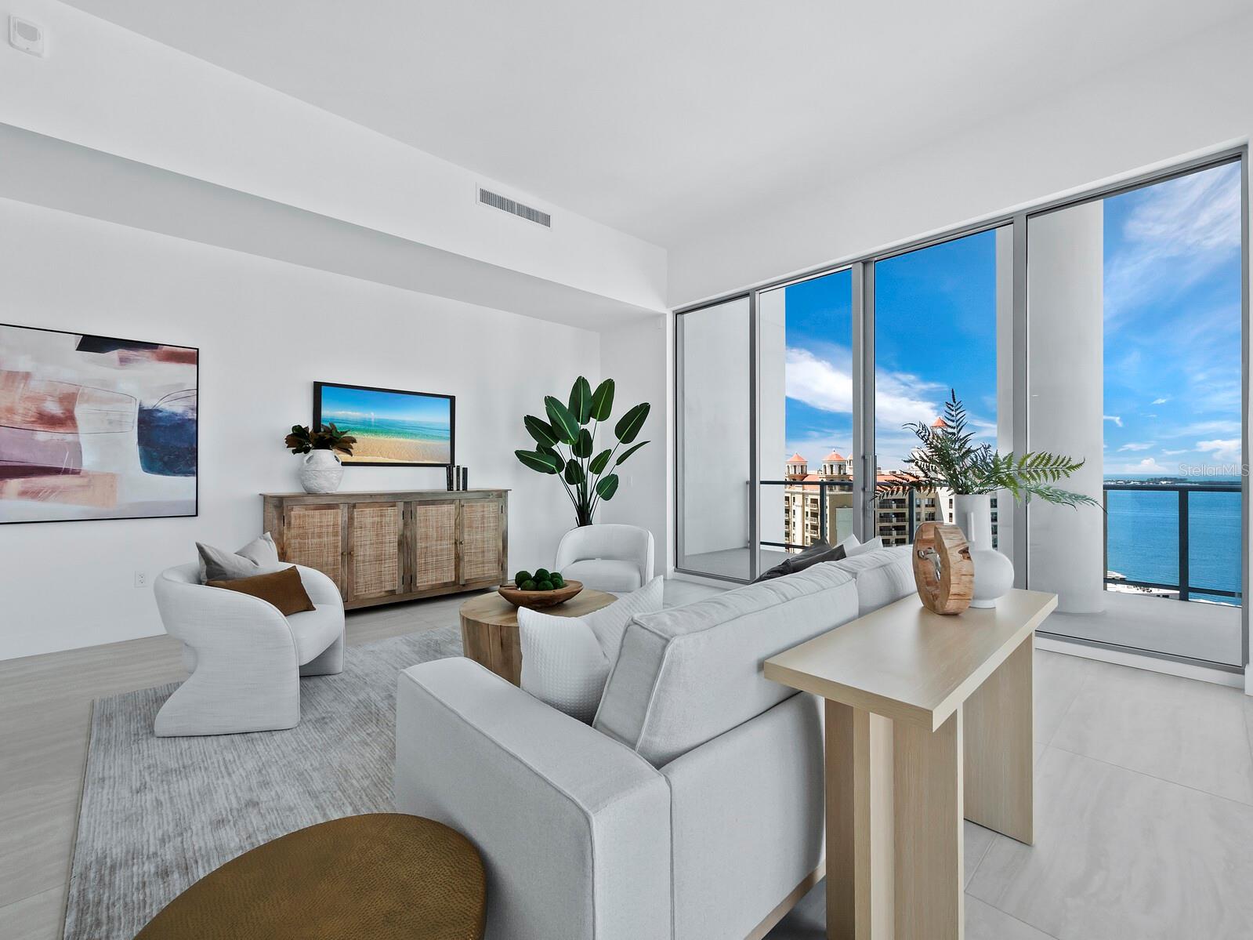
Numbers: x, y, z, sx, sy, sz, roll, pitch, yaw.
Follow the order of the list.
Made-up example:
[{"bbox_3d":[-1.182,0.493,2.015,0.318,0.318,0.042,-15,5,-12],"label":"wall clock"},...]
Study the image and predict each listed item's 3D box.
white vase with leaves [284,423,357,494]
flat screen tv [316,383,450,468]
[{"bbox_3d":[-2.583,-0.090,4.280,0.600,0.614,0.520,0,0,-43],"label":"white vase with leaves"},{"bbox_3d":[-2.278,-0.400,4.886,1.277,0.746,0.060,0,0,-43],"label":"flat screen tv"}]

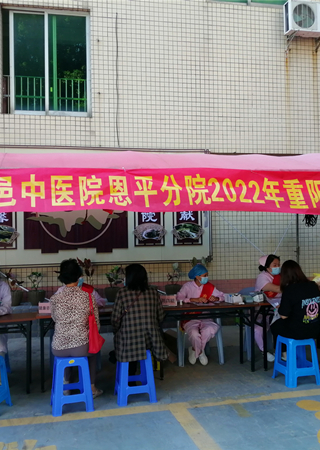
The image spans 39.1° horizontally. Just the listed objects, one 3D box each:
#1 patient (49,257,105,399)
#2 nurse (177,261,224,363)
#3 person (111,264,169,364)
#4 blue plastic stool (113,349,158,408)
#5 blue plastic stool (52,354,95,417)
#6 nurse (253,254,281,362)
[{"bbox_3d":[-0.763,0.969,4.170,0.500,1.320,0.660,-1,-1,3],"label":"patient"},{"bbox_3d":[0.487,1.048,5.420,0.560,1.170,0.620,-1,-1,-3],"label":"nurse"},{"bbox_3d":[-0.220,1.018,4.458,0.560,1.280,0.700,-1,-1,-12],"label":"person"},{"bbox_3d":[-0.240,1.427,4.318,0.335,0.460,0.335,-1,-1,-17],"label":"blue plastic stool"},{"bbox_3d":[-0.772,1.387,4.000,0.330,0.475,0.330,-1,-1,-21],"label":"blue plastic stool"},{"bbox_3d":[1.361,0.994,5.500,0.500,1.250,0.650,0,-1,-30],"label":"nurse"}]

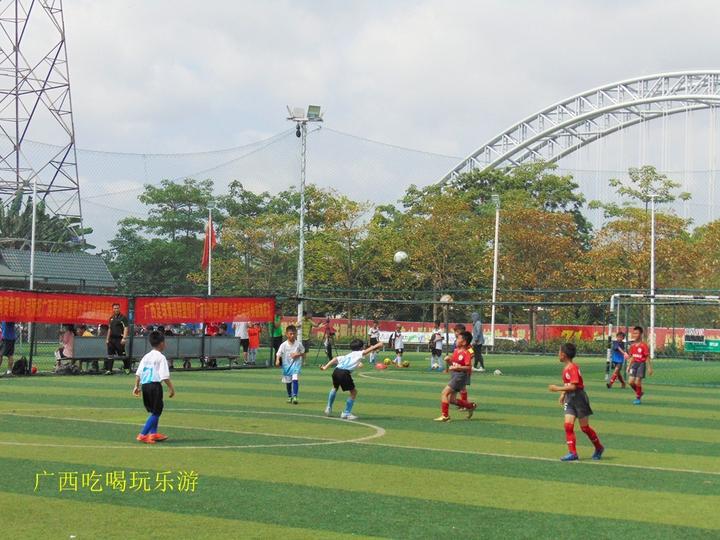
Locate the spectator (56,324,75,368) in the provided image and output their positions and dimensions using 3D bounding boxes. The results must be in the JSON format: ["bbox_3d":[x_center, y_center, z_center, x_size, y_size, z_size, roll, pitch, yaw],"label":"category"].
[{"bbox_3d":[-7.172,1.849,36.044,0.650,1.158,0.450,1,-2,15],"label":"spectator"}]

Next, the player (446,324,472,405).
[{"bbox_3d":[1.652,1.599,24.400,0.480,1.396,0.450,3,-2,-41],"label":"player"}]

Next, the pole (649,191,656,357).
[{"bbox_3d":[11.162,0.263,56.300,0.400,6.245,0.300,1,-2,15],"label":"pole"}]

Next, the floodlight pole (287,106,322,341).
[{"bbox_3d":[-1.467,-0.926,40.823,1.000,7.212,0.900,1,-1,-3],"label":"floodlight pole"}]

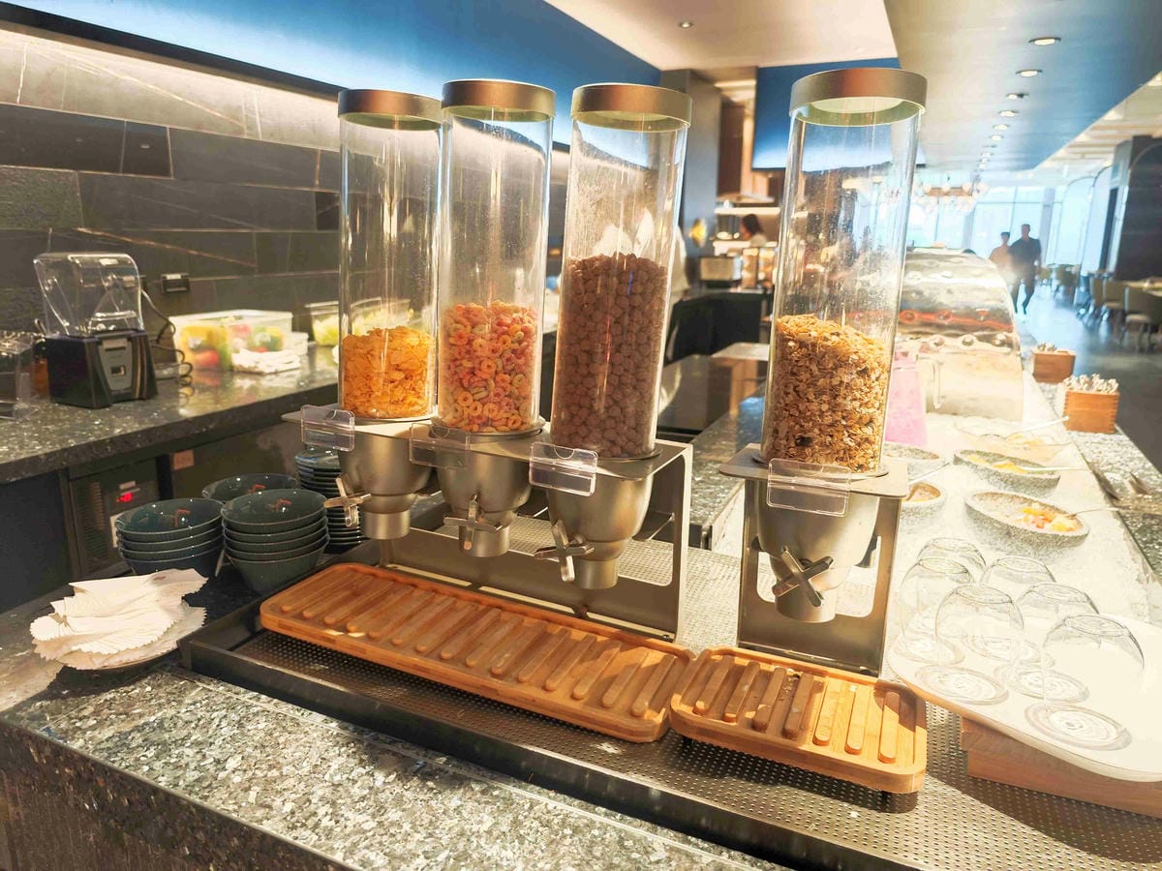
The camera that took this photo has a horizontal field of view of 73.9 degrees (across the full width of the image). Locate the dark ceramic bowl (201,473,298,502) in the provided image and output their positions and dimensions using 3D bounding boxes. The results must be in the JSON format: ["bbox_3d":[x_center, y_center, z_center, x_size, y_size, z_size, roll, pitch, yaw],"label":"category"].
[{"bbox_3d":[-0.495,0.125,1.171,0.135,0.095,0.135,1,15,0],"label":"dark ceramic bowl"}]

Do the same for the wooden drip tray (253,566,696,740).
[{"bbox_3d":[-0.135,0.240,0.912,0.518,0.021,0.162,8,16,24],"label":"wooden drip tray"}]

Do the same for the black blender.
[{"bbox_3d":[-1.454,-0.320,2.317,0.226,0.420,0.208,8,16,24],"label":"black blender"}]

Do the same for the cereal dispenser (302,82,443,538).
[{"bbox_3d":[-0.246,-0.126,0.945,0.135,0.536,0.159,9,16,23],"label":"cereal dispenser"}]

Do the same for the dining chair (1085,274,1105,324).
[{"bbox_3d":[9.370,-2.418,13.866,0.500,0.820,0.550,8,16,24],"label":"dining chair"}]

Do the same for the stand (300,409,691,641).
[{"bbox_3d":[-0.127,0.116,0.941,0.482,0.246,0.147,8,16,24],"label":"stand"}]

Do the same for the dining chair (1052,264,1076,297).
[{"bbox_3d":[12.572,-3.965,19.996,0.500,0.820,0.550,8,16,24],"label":"dining chair"}]

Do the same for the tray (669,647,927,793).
[{"bbox_3d":[0.223,0.282,0.790,0.239,0.021,0.162,8,16,22],"label":"tray"}]

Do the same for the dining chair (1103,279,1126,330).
[{"bbox_3d":[9.004,-2.181,12.940,0.500,0.820,0.550,8,16,24],"label":"dining chair"}]

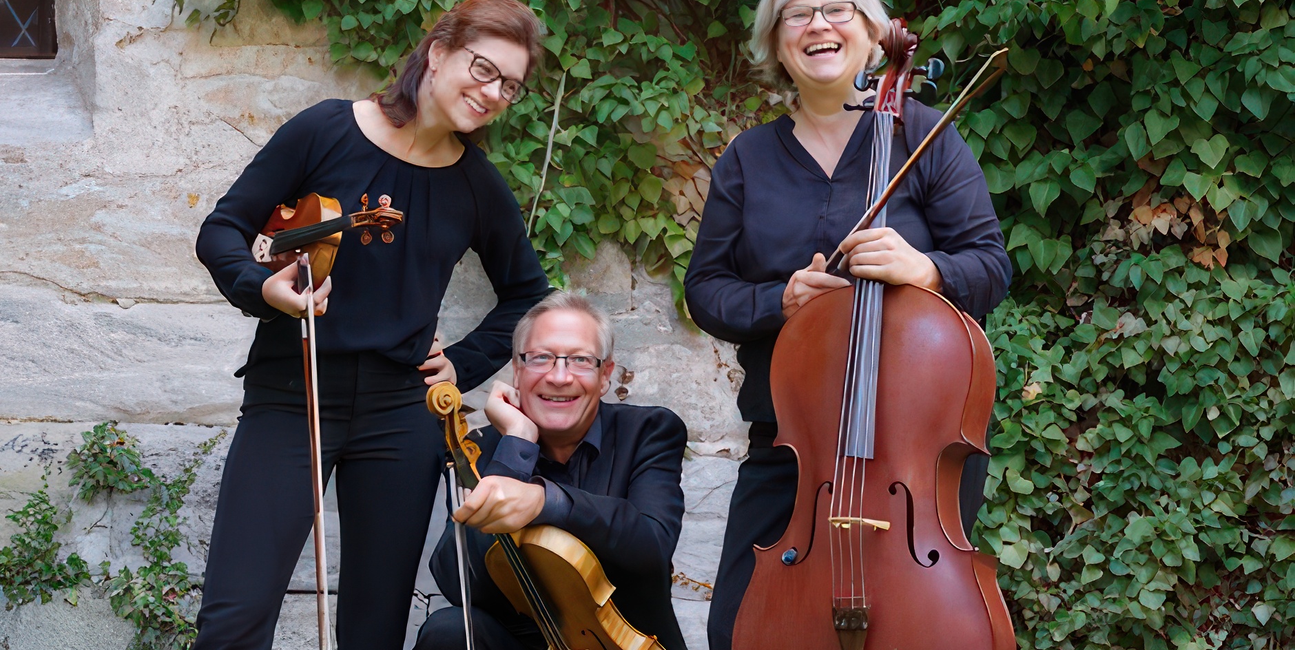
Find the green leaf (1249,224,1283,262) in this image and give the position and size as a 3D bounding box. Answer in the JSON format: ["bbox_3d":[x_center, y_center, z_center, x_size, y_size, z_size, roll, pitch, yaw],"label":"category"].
[{"bbox_3d":[1.158,-0.154,5.050,0.064,0.070,0.022,1,-17,6],"label":"green leaf"}]

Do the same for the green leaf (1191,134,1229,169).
[{"bbox_3d":[1.060,-0.328,5.080,0.070,0.070,0.020,-6,-20,-2],"label":"green leaf"}]

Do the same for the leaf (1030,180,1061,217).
[{"bbox_3d":[0.749,-0.238,5.080,0.059,0.074,0.020,9,-20,3],"label":"leaf"}]

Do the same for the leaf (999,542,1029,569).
[{"bbox_3d":[0.683,0.429,5.020,0.056,0.049,0.020,1,-22,0],"label":"leaf"}]

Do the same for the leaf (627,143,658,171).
[{"bbox_3d":[-0.010,-0.324,5.200,0.059,0.057,0.020,-3,-20,-1],"label":"leaf"}]

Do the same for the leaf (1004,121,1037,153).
[{"bbox_3d":[0.708,-0.357,5.120,0.063,0.063,0.020,-6,-25,-3],"label":"leaf"}]

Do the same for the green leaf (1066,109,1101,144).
[{"bbox_3d":[0.825,-0.375,5.100,0.067,0.067,0.022,1,-17,6],"label":"green leaf"}]

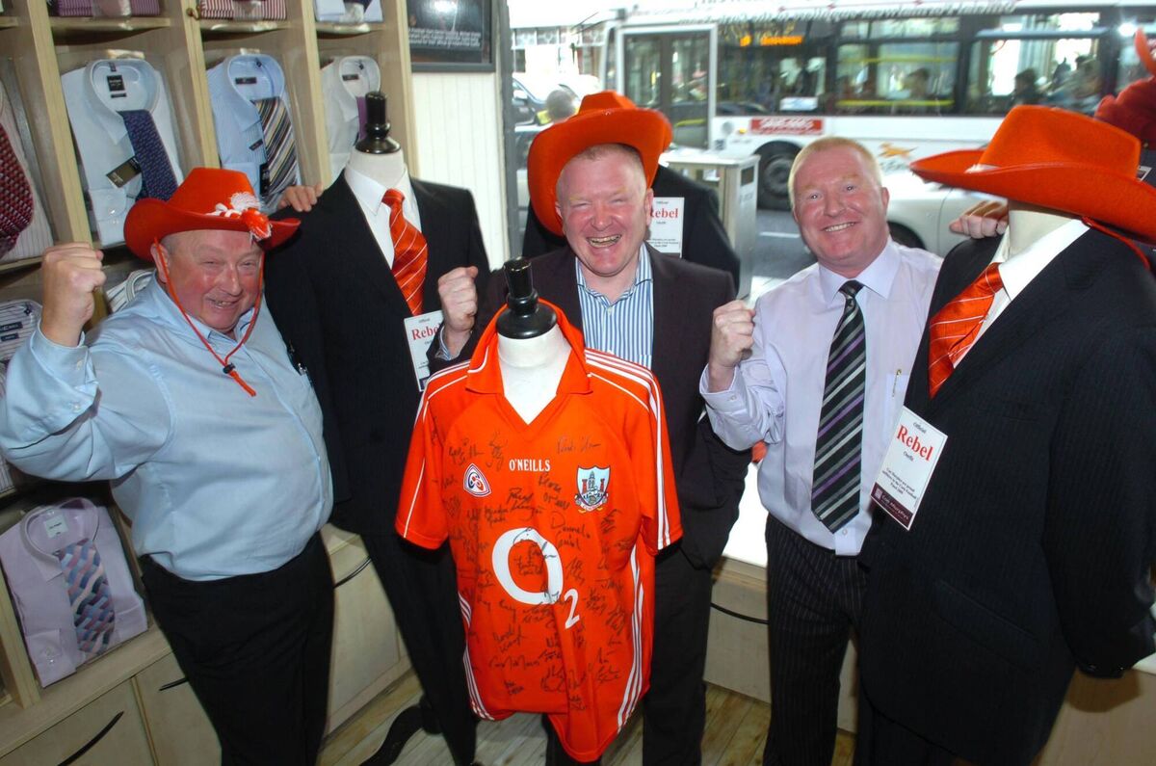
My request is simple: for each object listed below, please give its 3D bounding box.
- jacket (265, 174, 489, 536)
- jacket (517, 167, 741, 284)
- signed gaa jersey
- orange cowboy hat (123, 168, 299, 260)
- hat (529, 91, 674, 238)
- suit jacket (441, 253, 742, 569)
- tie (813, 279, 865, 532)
[{"bbox_3d":[-0.404,-0.061,1.712,0.500,0.780,0.280,-11,20,-27],"label":"jacket"},{"bbox_3d":[0.125,-0.163,1.977,0.510,0.780,0.280,1,18,8],"label":"jacket"},{"bbox_3d":[-0.067,0.281,1.447,0.490,0.790,0.270,-1,18,0],"label":"signed gaa jersey"},{"bbox_3d":[-0.627,-0.289,1.373,0.280,0.160,0.350,-19,13,-42],"label":"orange cowboy hat"},{"bbox_3d":[0.042,-0.432,1.490,0.280,0.160,0.350,-16,-22,0],"label":"hat"},{"bbox_3d":[0.046,0.080,1.688,0.600,0.750,0.360,-1,18,0],"label":"suit jacket"},{"bbox_3d":[0.514,0.059,1.558,0.100,0.510,0.060,2,18,11],"label":"tie"}]

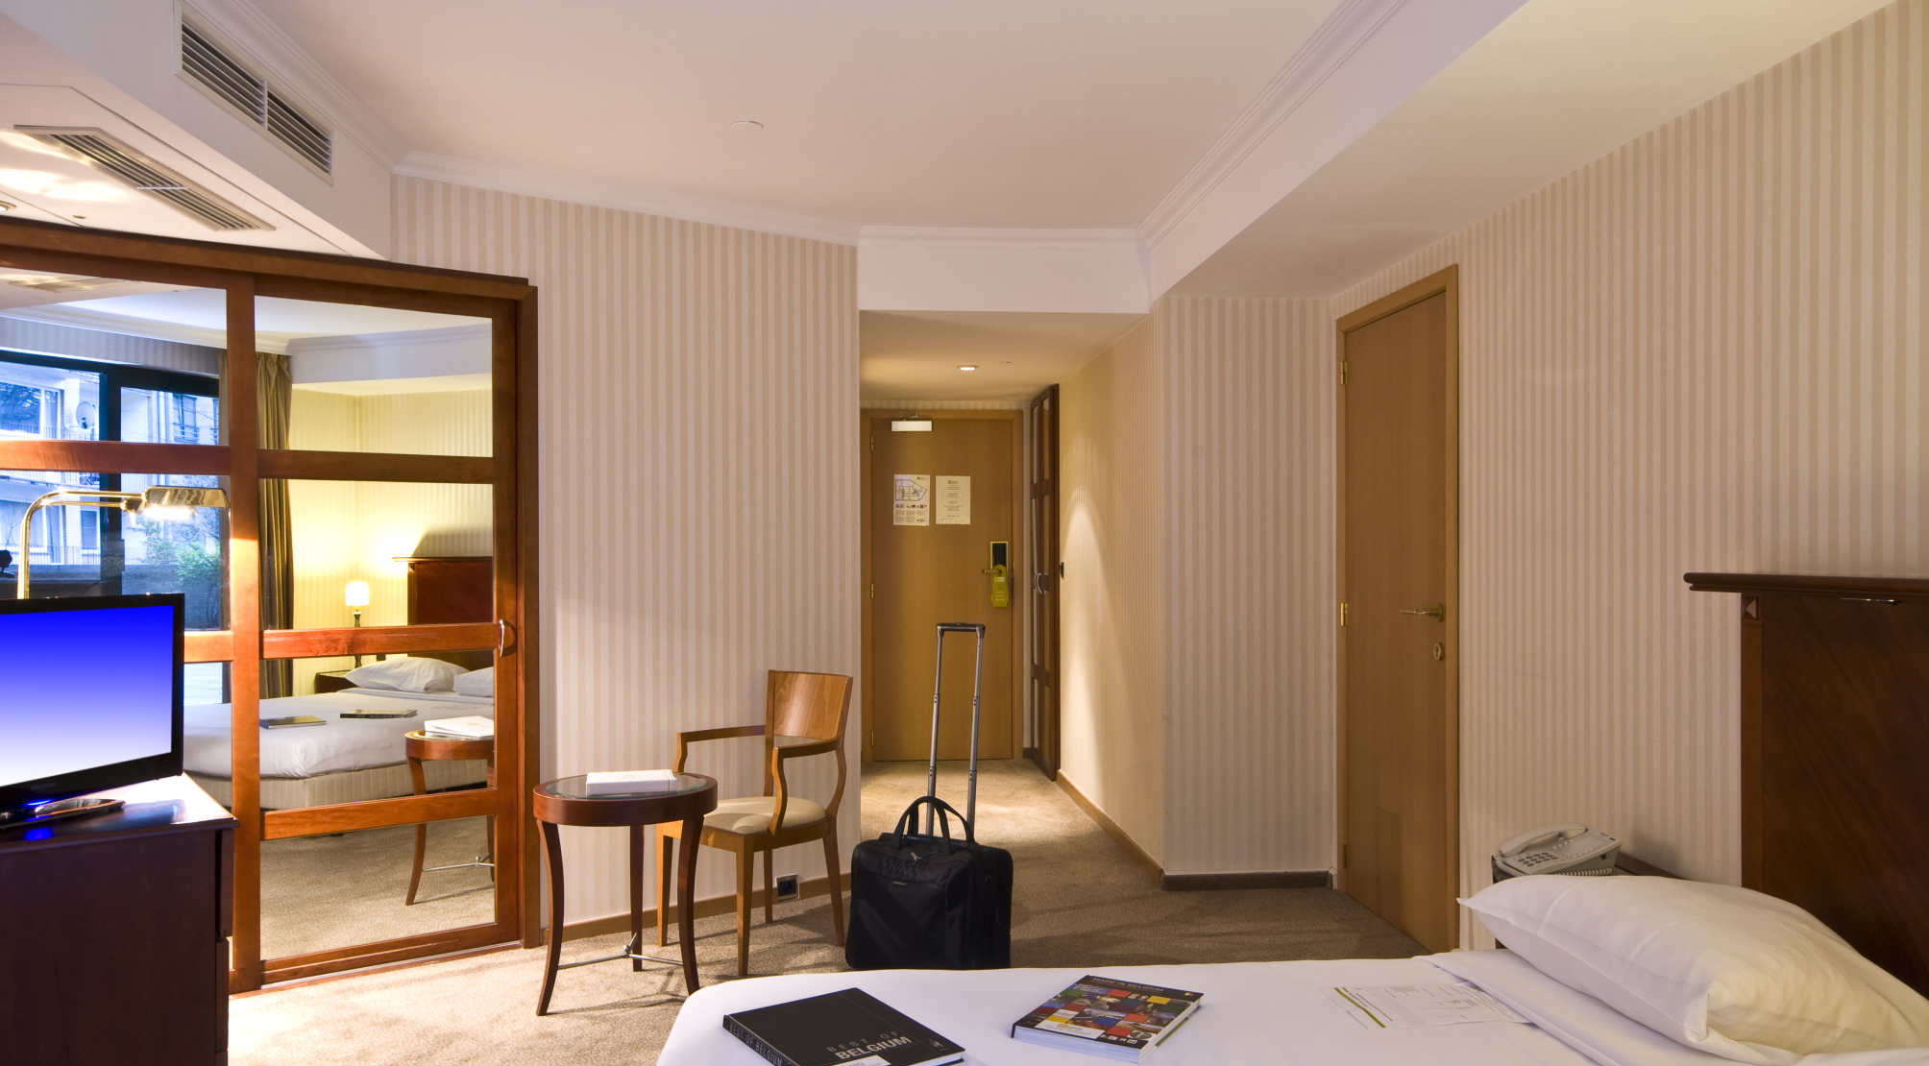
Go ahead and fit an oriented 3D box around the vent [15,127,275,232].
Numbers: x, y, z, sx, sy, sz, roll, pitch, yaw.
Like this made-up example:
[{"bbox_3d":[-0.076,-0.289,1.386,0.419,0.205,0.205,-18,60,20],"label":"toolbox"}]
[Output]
[{"bbox_3d":[-1.860,-0.818,3.112,0.170,0.030,0.880,0,-1,-5],"label":"vent"}]

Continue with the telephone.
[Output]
[{"bbox_3d":[1.374,0.728,3.102,0.222,0.096,0.175,0,-1,-15],"label":"telephone"}]

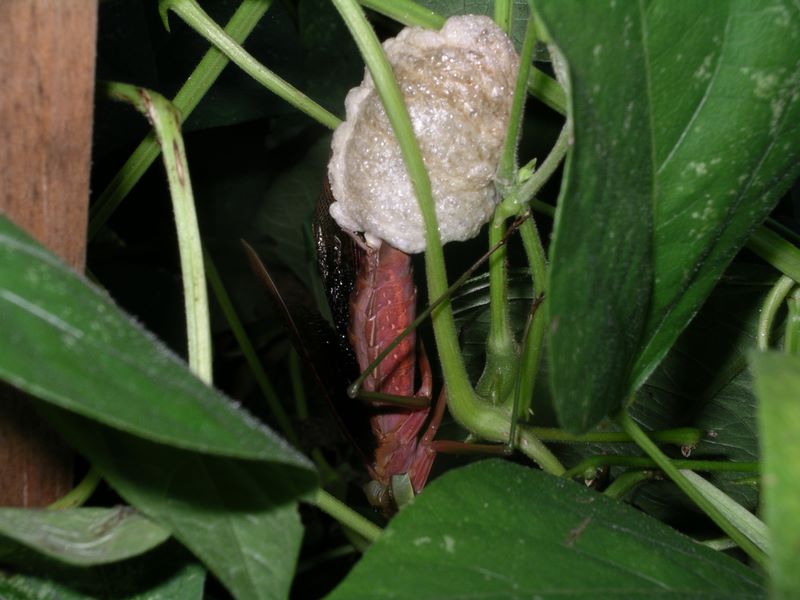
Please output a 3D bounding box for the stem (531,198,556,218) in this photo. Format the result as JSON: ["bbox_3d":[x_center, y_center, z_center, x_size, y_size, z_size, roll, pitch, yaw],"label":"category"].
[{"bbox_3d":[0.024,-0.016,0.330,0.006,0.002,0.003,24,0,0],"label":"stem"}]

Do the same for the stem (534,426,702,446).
[{"bbox_3d":[0.035,0.022,0.315,0.028,0.003,0.004,2,0,0],"label":"stem"}]

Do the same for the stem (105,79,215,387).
[{"bbox_3d":[-0.037,-0.010,0.300,0.017,0.047,0.010,3,6,0],"label":"stem"}]

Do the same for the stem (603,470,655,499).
[{"bbox_3d":[0.038,0.031,0.325,0.010,0.003,0.004,-28,0,0],"label":"stem"}]

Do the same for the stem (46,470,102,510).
[{"bbox_3d":[-0.054,0.032,0.325,0.012,0.003,0.004,-40,0,0],"label":"stem"}]

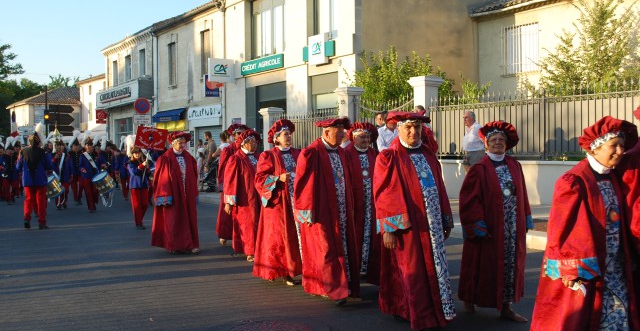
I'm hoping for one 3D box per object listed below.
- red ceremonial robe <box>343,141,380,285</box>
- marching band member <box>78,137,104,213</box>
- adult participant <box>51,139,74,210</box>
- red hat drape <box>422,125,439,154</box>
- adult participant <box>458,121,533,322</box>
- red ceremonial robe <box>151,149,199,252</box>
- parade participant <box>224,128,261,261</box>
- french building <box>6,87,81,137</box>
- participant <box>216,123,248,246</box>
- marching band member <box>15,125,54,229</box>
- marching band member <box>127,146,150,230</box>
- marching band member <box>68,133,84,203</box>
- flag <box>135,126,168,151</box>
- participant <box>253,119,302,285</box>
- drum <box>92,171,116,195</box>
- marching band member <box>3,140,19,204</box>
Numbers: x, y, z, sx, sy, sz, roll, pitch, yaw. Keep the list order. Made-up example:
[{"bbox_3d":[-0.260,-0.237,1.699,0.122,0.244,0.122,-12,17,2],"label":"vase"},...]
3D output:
[{"bbox_3d":[0.472,0.481,7.606,0.580,1.444,0.440,-1,2,-20],"label":"red ceremonial robe"},{"bbox_3d":[-5.308,0.180,16.013,0.580,1.788,0.480,-1,2,-28],"label":"marching band member"},{"bbox_3d":[-6.378,0.223,17.200,0.560,1.750,0.450,-2,2,-25],"label":"adult participant"},{"bbox_3d":[1.066,-0.251,6.700,0.200,0.290,0.170,-1,1,-30],"label":"red hat drape"},{"bbox_3d":[1.504,0.471,5.950,0.630,1.680,0.500,-1,2,-16],"label":"adult participant"},{"bbox_3d":[-2.085,0.509,9.950,0.660,1.460,0.500,-2,2,-29],"label":"red ceremonial robe"},{"bbox_3d":[-1.042,0.362,9.253,0.540,1.735,0.420,-2,2,-40],"label":"parade participant"},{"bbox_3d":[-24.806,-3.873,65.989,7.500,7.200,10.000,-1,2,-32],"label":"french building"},{"bbox_3d":[-1.266,0.285,10.400,0.600,1.810,0.480,-2,2,-34],"label":"participant"},{"bbox_3d":[-5.345,0.215,13.000,0.620,1.950,0.480,-2,2,-27],"label":"marching band member"},{"bbox_3d":[-3.372,0.409,12.900,0.470,1.550,0.420,-2,2,-34],"label":"marching band member"},{"bbox_3d":[-6.333,0.073,18.013,0.520,1.908,0.420,-1,2,-28],"label":"marching band member"},{"bbox_3d":[-3.009,-0.482,12.400,0.540,0.370,0.050,10,2,-20],"label":"flag"},{"bbox_3d":[-0.459,0.394,7.500,0.500,1.760,0.600,1,2,44],"label":"participant"},{"bbox_3d":[-4.939,0.401,15.900,0.420,0.380,0.420,-29,19,0],"label":"drum"},{"bbox_3d":[-8.023,0.150,18.000,0.500,1.720,0.420,-1,2,-28],"label":"marching band member"}]

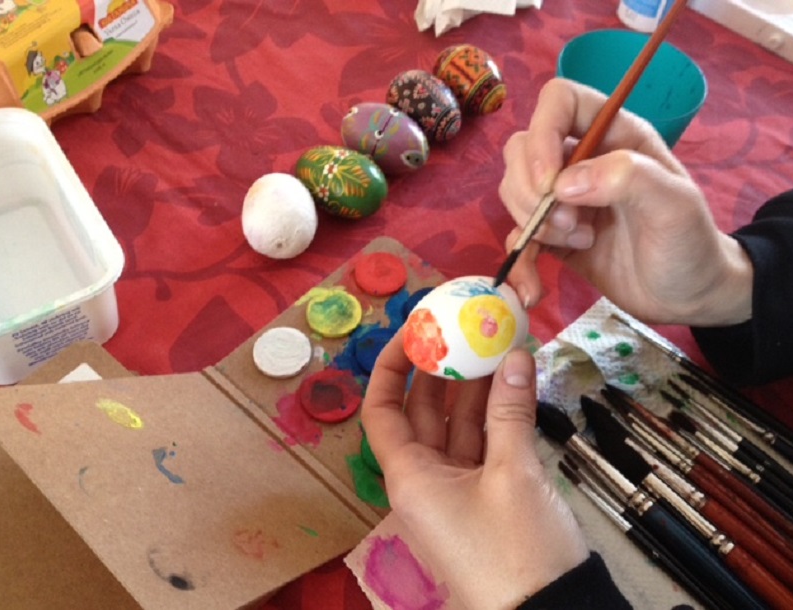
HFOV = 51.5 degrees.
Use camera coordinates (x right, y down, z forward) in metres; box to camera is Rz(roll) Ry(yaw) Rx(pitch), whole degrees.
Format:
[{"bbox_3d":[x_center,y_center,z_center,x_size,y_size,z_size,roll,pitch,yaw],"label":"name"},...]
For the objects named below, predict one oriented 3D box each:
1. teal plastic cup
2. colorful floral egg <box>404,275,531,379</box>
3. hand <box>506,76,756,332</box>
[{"bbox_3d":[0.128,-0.100,0.496,0.082,0.098,0.082,7,52,0],"label":"teal plastic cup"},{"bbox_3d":[0.030,0.010,0.355,0.056,0.044,0.044,-15,90,6],"label":"colorful floral egg"},{"bbox_3d":[0.104,-0.046,0.373,0.124,0.085,0.082,19,53,-4],"label":"hand"}]

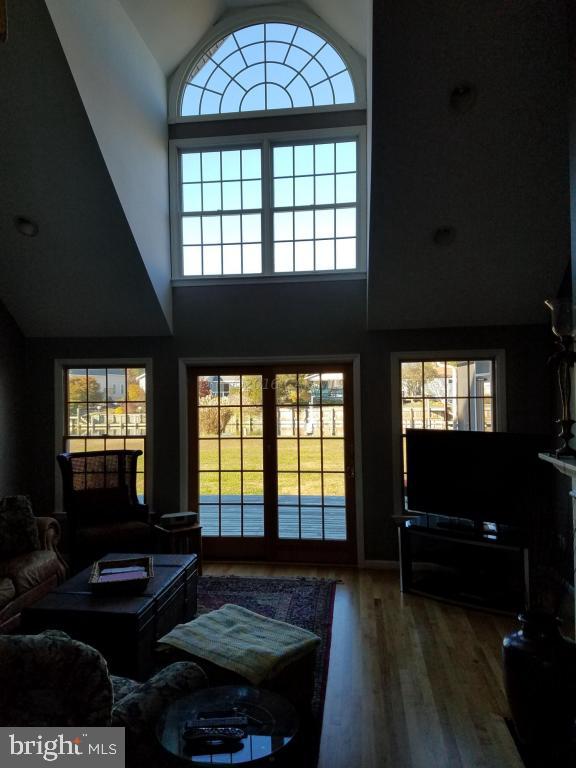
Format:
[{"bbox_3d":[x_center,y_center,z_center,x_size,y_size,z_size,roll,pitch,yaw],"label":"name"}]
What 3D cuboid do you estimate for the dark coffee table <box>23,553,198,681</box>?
[{"bbox_3d":[-1.159,1.614,4.041,0.730,0.500,1.290,-1,-1,7],"label":"dark coffee table"}]

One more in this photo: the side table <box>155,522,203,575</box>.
[{"bbox_3d":[-1.074,1.646,5.648,0.360,0.500,0.400,0,-1,-34],"label":"side table"}]

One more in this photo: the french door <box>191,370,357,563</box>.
[{"bbox_3d":[-0.178,0.827,6.060,1.793,2.090,0.120,-1,-1,7],"label":"french door"}]

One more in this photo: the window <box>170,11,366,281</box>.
[{"bbox_3d":[-0.234,-2.505,6.121,2.095,2.899,0.140,-1,-1,7],"label":"window"}]

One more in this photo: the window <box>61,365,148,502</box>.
[{"bbox_3d":[-1.989,0.592,6.303,0.965,1.560,0.120,-1,-1,7],"label":"window"}]

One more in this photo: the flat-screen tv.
[{"bbox_3d":[1.647,0.803,5.065,1.314,0.768,0.090,-2,-2,41],"label":"flat-screen tv"}]

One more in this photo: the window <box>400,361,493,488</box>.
[{"bbox_3d":[1.628,0.528,5.829,0.949,1.570,0.120,-1,-1,7],"label":"window"}]

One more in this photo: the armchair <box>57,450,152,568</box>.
[{"bbox_3d":[-1.743,1.303,5.537,0.770,1.200,0.780,0,-1,-28],"label":"armchair"}]

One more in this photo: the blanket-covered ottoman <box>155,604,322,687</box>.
[{"bbox_3d":[-0.269,1.591,3.151,0.730,0.410,0.540,-2,-2,42],"label":"blanket-covered ottoman"}]

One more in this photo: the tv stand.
[{"bbox_3d":[1.596,1.562,5.029,1.117,0.570,0.460,-2,-2,40],"label":"tv stand"}]

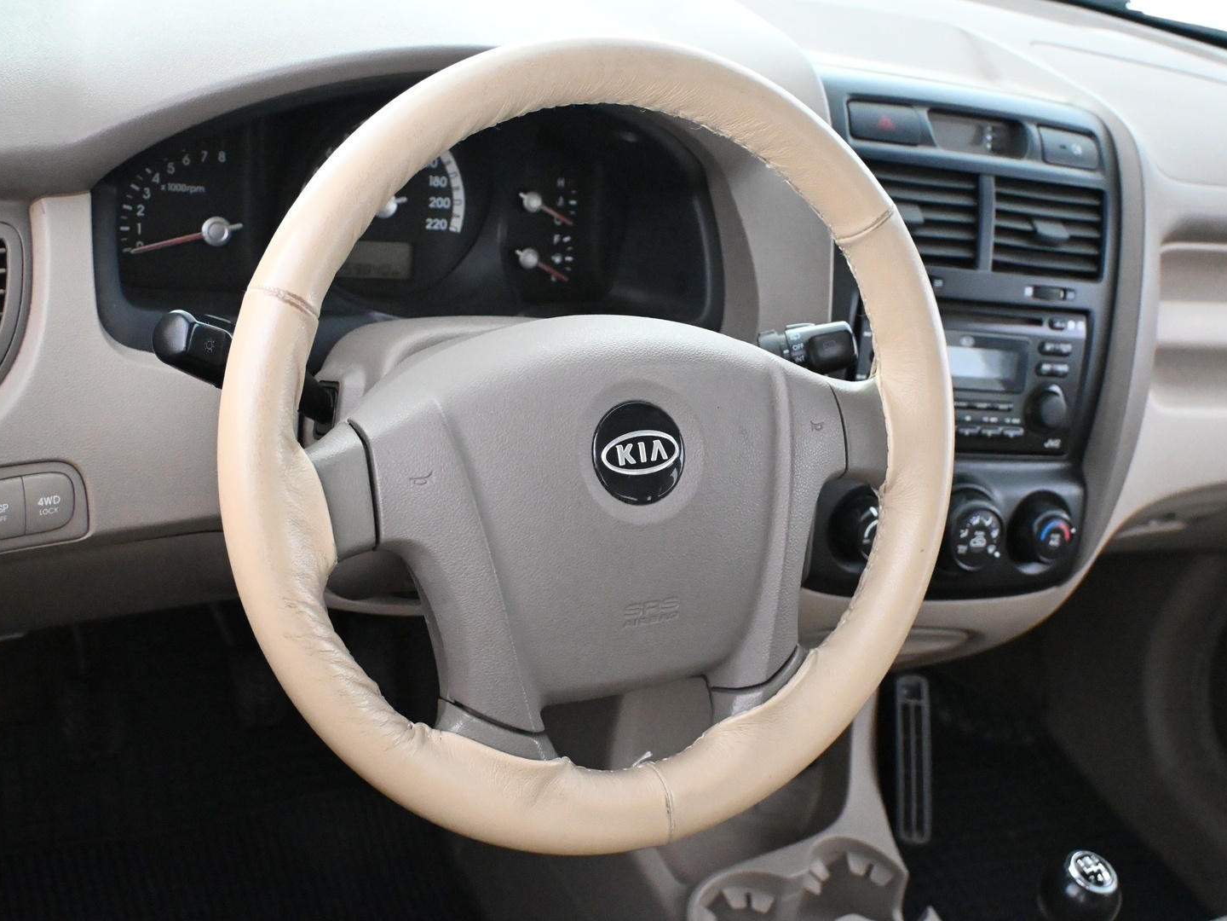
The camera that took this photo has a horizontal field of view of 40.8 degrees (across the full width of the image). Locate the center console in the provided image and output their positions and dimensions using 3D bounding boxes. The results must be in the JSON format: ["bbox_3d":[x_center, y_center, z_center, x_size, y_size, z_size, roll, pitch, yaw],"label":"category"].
[{"bbox_3d":[0.221,-0.085,1.147,0.235,0.345,0.100,1,4,-25],"label":"center console"}]

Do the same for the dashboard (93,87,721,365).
[{"bbox_3d":[-0.124,-0.142,1.001,0.380,0.155,0.110,1,2,-25],"label":"dashboard"}]

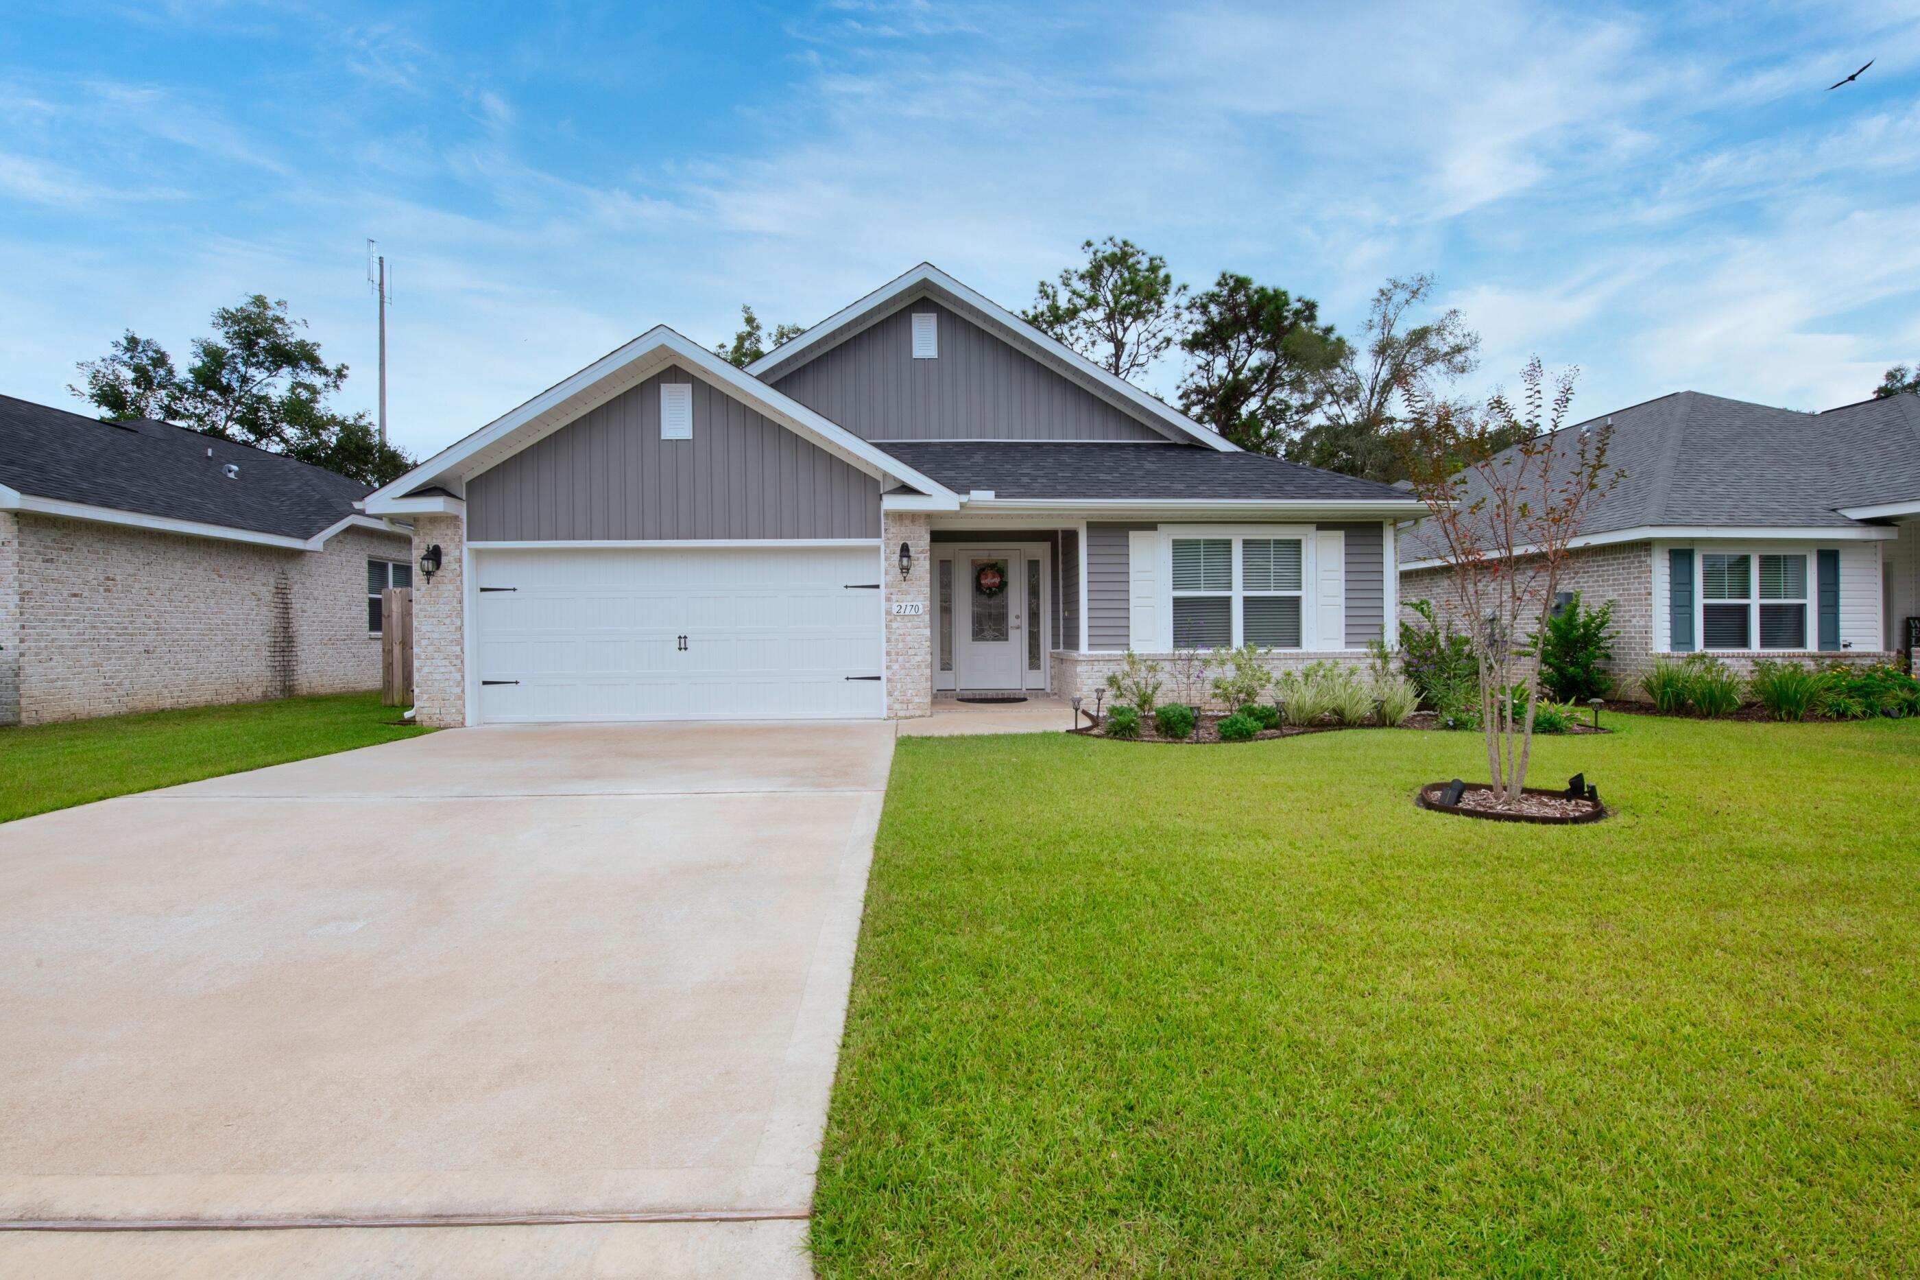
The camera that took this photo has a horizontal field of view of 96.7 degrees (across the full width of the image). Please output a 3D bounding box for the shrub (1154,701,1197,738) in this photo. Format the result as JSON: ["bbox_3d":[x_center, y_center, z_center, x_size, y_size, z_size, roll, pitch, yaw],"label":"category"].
[{"bbox_3d":[2.291,0.852,9.050,0.430,0.400,0.430,0,0,-3],"label":"shrub"}]

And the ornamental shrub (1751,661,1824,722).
[{"bbox_3d":[10.791,0.657,11.150,0.800,0.800,0.760,0,0,-3],"label":"ornamental shrub"}]

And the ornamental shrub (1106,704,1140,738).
[{"bbox_3d":[1.726,0.867,9.050,0.370,0.370,0.370,0,0,-3],"label":"ornamental shrub"}]

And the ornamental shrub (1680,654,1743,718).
[{"bbox_3d":[10.095,0.624,11.450,0.720,0.820,0.700,0,0,-3],"label":"ornamental shrub"}]

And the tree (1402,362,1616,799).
[{"bbox_3d":[3.727,-0.398,5.800,1.320,3.000,1.300,0,0,-3],"label":"tree"}]

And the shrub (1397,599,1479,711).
[{"bbox_3d":[6.643,0.209,11.900,1.150,1.550,1.150,0,0,-3],"label":"shrub"}]

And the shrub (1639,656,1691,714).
[{"bbox_3d":[9.740,0.623,11.800,0.640,0.780,0.640,0,0,-3],"label":"shrub"}]

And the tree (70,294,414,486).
[{"bbox_3d":[-25.237,-5.400,30.000,10.500,13.200,10.000,0,0,-3],"label":"tree"}]

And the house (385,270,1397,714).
[{"bbox_3d":[-0.760,-2.174,18.034,12.880,6.300,16.000,0,0,-3],"label":"house"}]

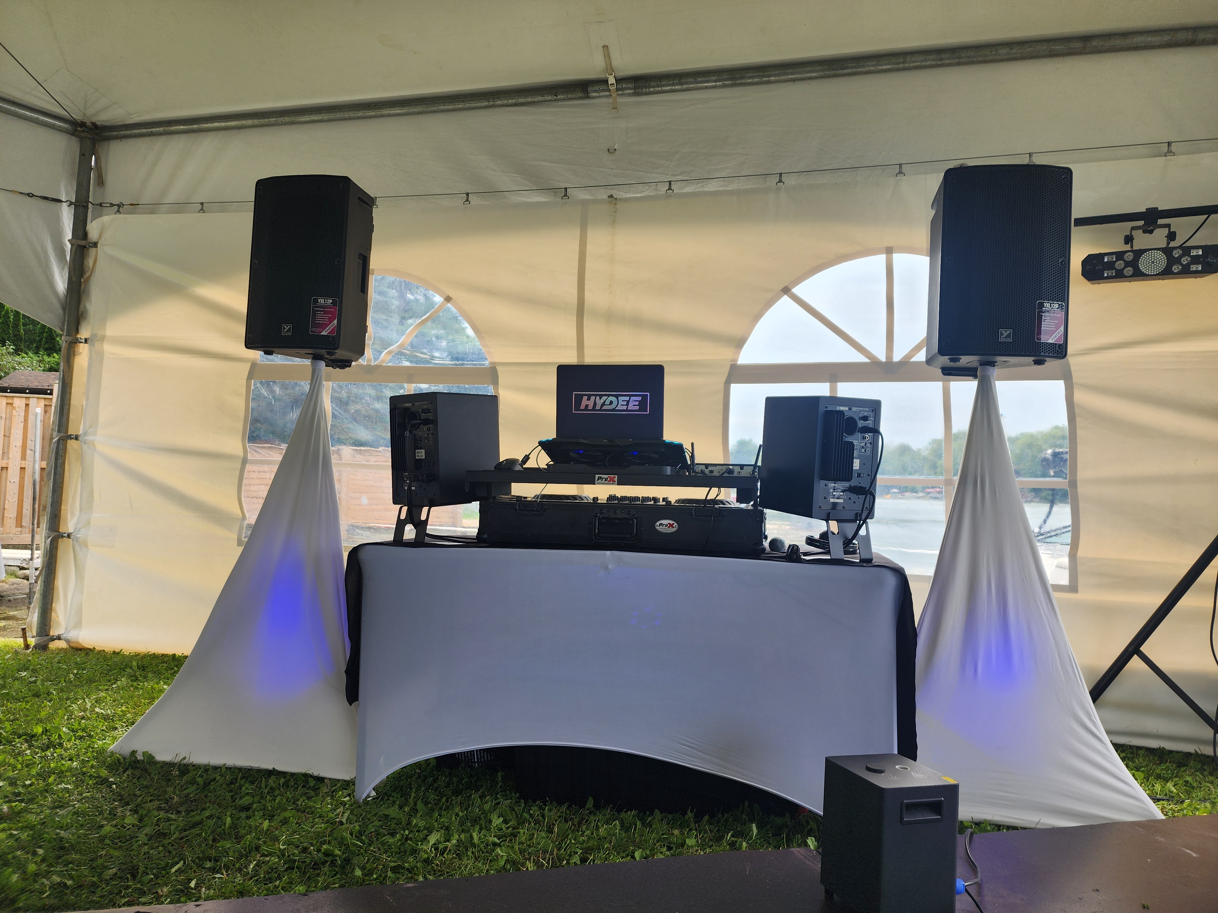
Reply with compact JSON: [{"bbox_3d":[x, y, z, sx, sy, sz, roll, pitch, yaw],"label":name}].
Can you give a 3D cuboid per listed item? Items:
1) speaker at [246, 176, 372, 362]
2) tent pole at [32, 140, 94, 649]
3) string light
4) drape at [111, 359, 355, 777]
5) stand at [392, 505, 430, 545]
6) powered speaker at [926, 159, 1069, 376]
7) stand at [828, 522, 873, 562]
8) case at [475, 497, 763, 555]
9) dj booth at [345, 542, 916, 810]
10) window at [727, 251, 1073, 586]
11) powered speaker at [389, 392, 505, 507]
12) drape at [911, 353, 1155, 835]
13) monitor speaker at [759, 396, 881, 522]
[{"bbox_3d":[-1.044,-0.666,2.916,0.375,0.595,0.320,3,0,14],"label":"speaker"},{"bbox_3d":[-2.738,-0.342,4.072,0.066,2.610,0.066,3,-2,13],"label":"tent pole"},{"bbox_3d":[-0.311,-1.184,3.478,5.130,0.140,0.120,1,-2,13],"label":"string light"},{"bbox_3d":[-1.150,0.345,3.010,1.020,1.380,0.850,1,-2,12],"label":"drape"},{"bbox_3d":[-0.549,0.202,2.489,0.150,0.120,0.200,1,-2,31],"label":"stand"},{"bbox_3d":[1.208,-0.577,2.590,0.365,0.590,0.340,2,-2,8],"label":"powered speaker"},{"bbox_3d":[0.637,0.228,2.340,0.155,0.135,0.190,2,-2,-21],"label":"stand"},{"bbox_3d":[0.060,0.213,2.579,0.800,0.145,0.500,2,-2,6],"label":"case"},{"bbox_3d":[0.057,0.653,2.515,1.550,0.740,0.550,2,-2,8],"label":"dj booth"},{"bbox_3d":[1.111,-0.153,3.160,1.288,1.276,0.030,1,-2,13],"label":"window"},{"bbox_3d":[-0.522,-0.024,2.587,0.212,0.335,0.282,-1,2,34],"label":"powered speaker"},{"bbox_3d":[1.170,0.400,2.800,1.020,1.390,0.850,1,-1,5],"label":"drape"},{"bbox_3d":[0.619,-0.001,2.378,0.212,0.335,0.282,1,3,-21],"label":"monitor speaker"}]

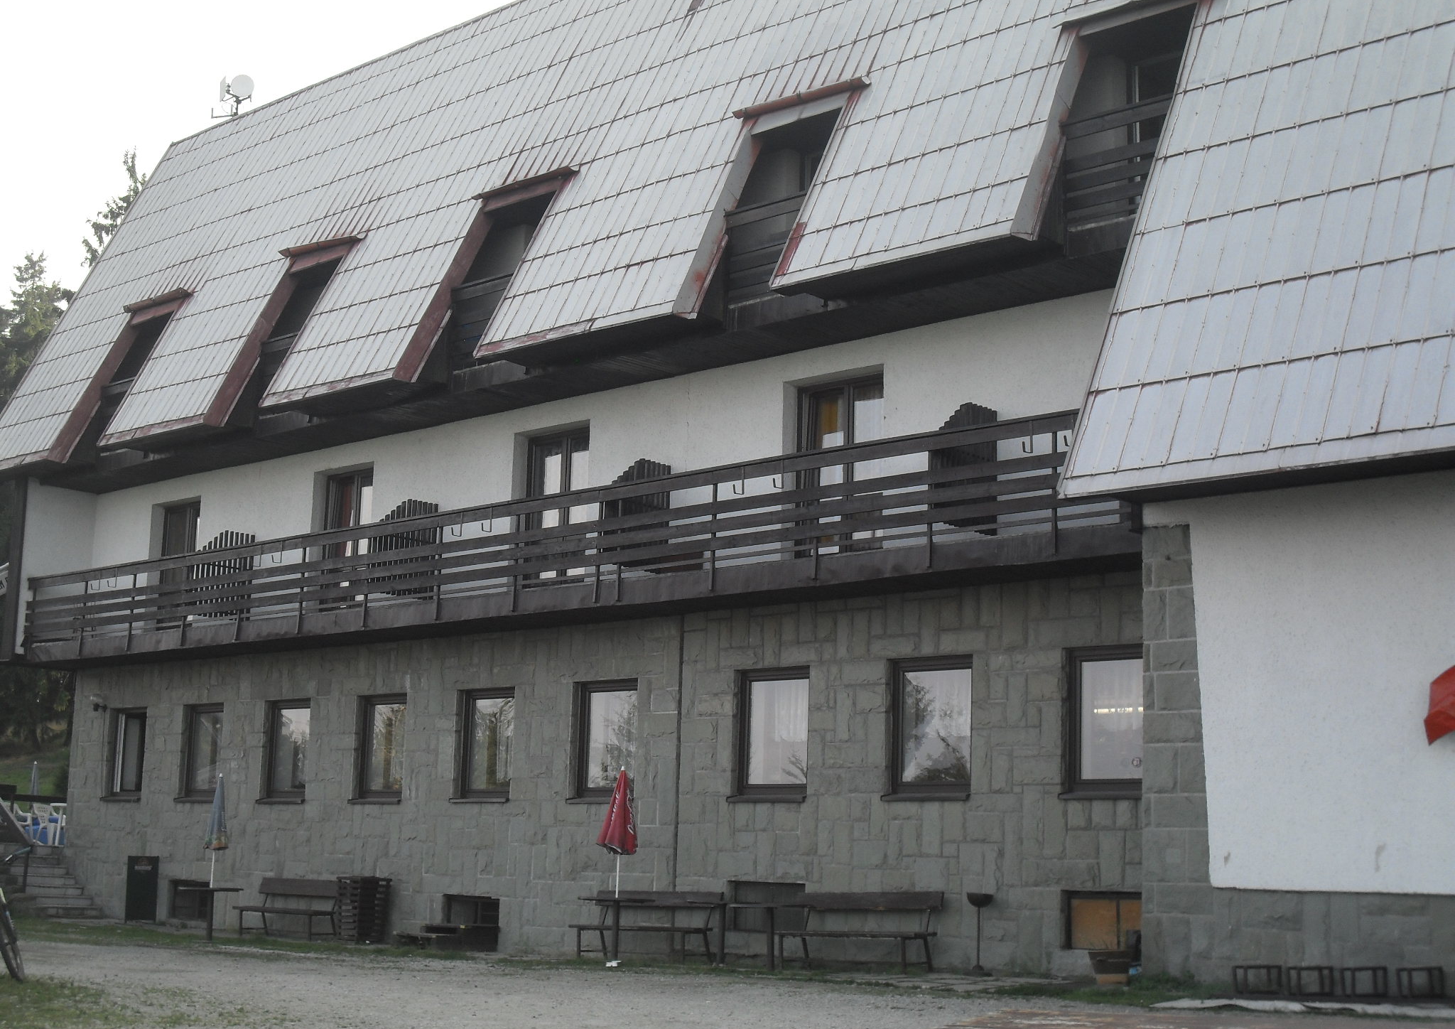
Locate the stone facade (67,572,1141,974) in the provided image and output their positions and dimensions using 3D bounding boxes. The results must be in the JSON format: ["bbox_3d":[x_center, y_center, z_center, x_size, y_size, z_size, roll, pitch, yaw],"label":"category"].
[{"bbox_3d":[-3.139,3.637,27.492,21.788,4.108,0.520,-8,-13,43],"label":"stone facade"}]

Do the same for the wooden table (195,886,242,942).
[{"bbox_3d":[-7.227,5.613,28.869,0.749,0.718,0.749,-8,-13,43],"label":"wooden table"}]

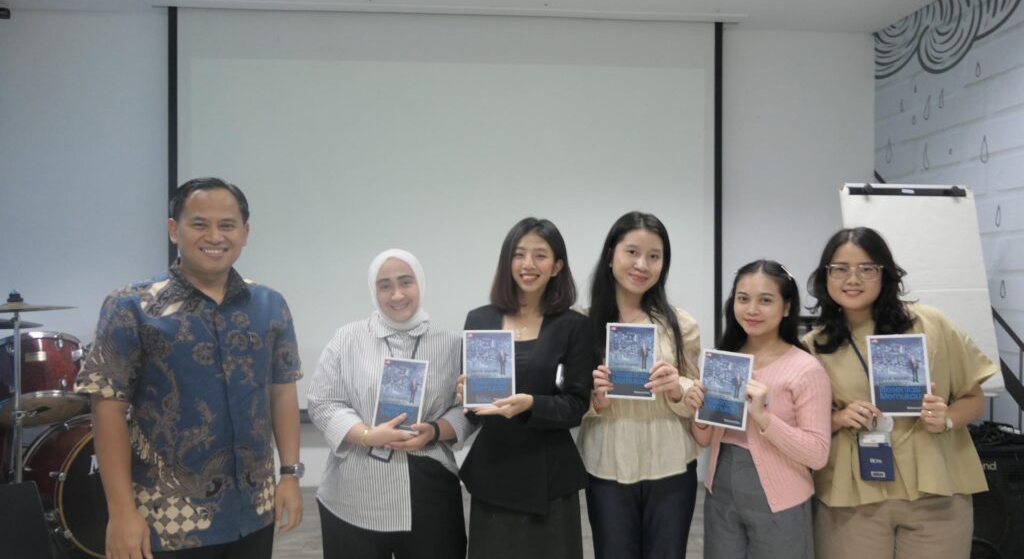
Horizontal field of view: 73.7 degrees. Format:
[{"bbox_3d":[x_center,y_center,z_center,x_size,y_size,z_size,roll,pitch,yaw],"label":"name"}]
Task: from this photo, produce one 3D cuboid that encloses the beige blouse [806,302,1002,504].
[{"bbox_3d":[1.093,0.346,1.950,0.500,0.560,0.320,0,0,19],"label":"beige blouse"}]

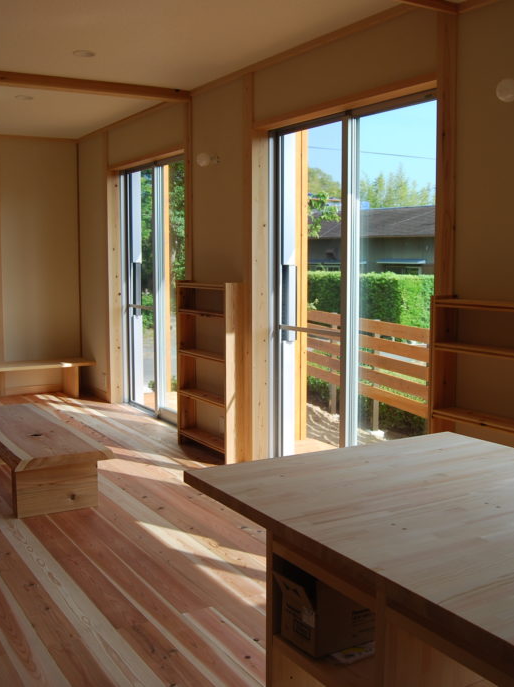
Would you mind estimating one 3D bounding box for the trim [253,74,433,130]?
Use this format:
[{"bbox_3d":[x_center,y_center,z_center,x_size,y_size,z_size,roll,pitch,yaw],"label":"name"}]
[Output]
[{"bbox_3d":[0.461,-1.338,4.335,0.111,0.045,1.697,-4,7,-31],"label":"trim"}]

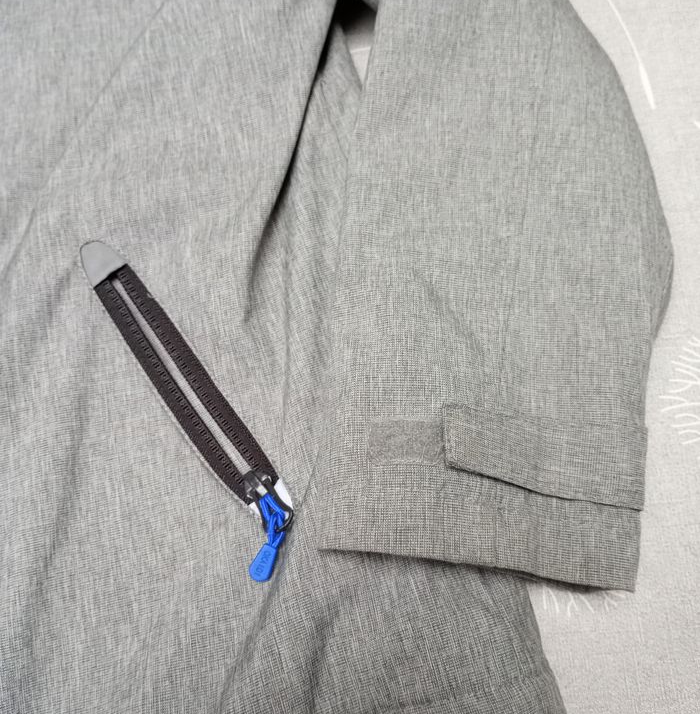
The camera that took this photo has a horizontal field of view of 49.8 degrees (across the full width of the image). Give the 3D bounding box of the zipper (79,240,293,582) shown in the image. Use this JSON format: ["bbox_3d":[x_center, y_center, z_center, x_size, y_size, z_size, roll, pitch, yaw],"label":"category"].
[{"bbox_3d":[-0.057,0.010,0.263,0.024,0.012,0.142,-30,75,-9],"label":"zipper"}]

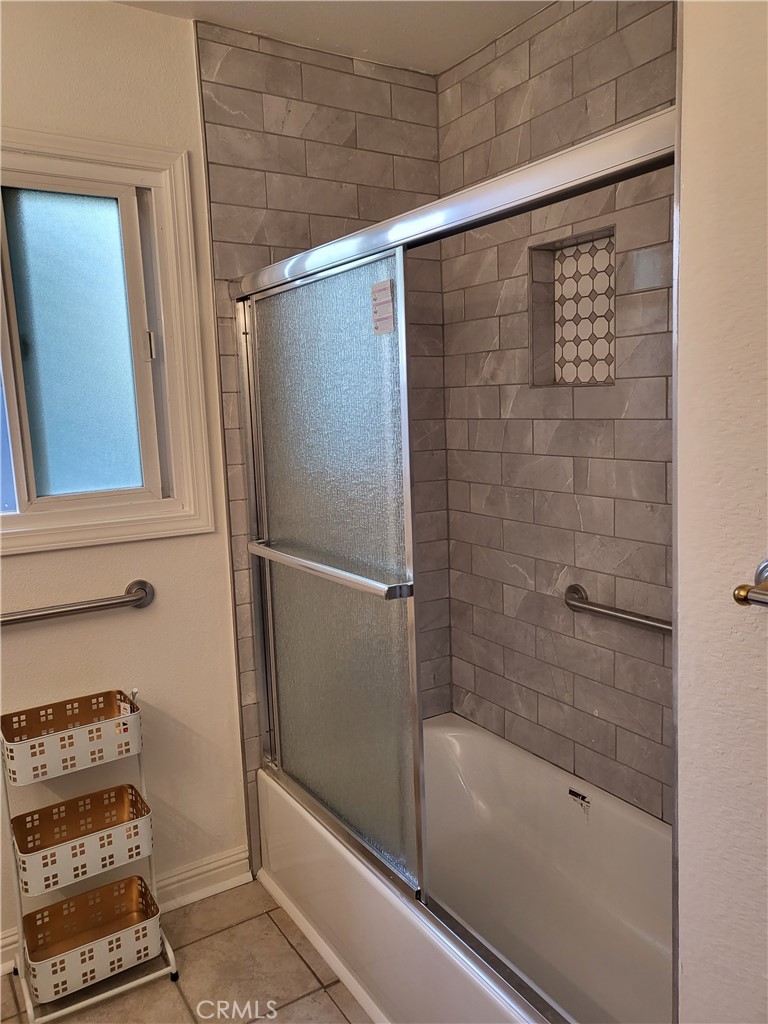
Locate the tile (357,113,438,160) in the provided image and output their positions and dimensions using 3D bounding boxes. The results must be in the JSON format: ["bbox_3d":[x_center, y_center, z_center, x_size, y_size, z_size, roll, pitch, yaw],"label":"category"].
[{"bbox_3d":[0.043,-1.166,2.401,0.303,0.100,0.010,-7,9,-32],"label":"tile"}]

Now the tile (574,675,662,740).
[{"bbox_3d":[0.645,0.536,2.126,0.009,0.101,0.304,-7,9,-32],"label":"tile"}]

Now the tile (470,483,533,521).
[{"bbox_3d":[0.367,-0.029,2.400,0.009,0.101,0.299,-7,9,-32],"label":"tile"}]

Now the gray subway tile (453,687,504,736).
[{"bbox_3d":[0.325,0.671,2.616,0.010,0.100,0.278,-7,9,-31],"label":"gray subway tile"}]

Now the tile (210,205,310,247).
[{"bbox_3d":[-0.344,-0.803,2.175,0.299,0.100,0.010,-7,10,-33],"label":"tile"}]

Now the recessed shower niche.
[{"bbox_3d":[0.540,-0.540,2.096,0.088,0.396,0.314,-7,9,-31],"label":"recessed shower niche"}]

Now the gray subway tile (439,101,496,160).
[{"bbox_3d":[0.258,-1.169,2.366,0.010,0.100,0.275,-7,9,-32],"label":"gray subway tile"}]

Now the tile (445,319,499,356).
[{"bbox_3d":[0.278,-0.551,2.439,0.009,0.101,0.275,-7,9,-32],"label":"tile"}]

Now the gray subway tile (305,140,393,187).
[{"bbox_3d":[-0.101,-1.058,2.353,0.304,0.101,0.009,-7,9,-32],"label":"gray subway tile"}]

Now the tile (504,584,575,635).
[{"bbox_3d":[0.465,0.292,2.313,0.010,0.100,0.301,-7,9,-31],"label":"tile"}]

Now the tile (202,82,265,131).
[{"bbox_3d":[-0.411,-1.103,2.102,0.168,0.101,0.009,-7,9,-32],"label":"tile"}]

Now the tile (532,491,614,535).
[{"bbox_3d":[0.533,0.000,2.158,0.010,0.100,0.301,-7,9,-32],"label":"tile"}]

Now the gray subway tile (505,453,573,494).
[{"bbox_3d":[0.457,-0.117,2.296,0.009,0.101,0.304,-7,9,-32],"label":"gray subway tile"}]

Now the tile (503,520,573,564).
[{"bbox_3d":[0.457,0.088,2.284,0.010,0.100,0.301,-7,9,-31],"label":"tile"}]

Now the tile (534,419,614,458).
[{"bbox_3d":[0.532,-0.206,2.158,0.009,0.101,0.304,-7,9,-32],"label":"tile"}]

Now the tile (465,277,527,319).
[{"bbox_3d":[0.343,-0.645,2.333,0.010,0.100,0.285,-7,9,-32],"label":"tile"}]

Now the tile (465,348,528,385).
[{"bbox_3d":[0.350,-0.440,2.362,0.010,0.100,0.285,-7,9,-32],"label":"tile"}]

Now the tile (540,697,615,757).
[{"bbox_3d":[0.563,0.624,2.275,0.009,0.101,0.304,-7,9,-32],"label":"tile"}]

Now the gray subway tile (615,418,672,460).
[{"bbox_3d":[0.685,-0.173,1.866,0.009,0.101,0.299,-7,9,-32],"label":"gray subway tile"}]

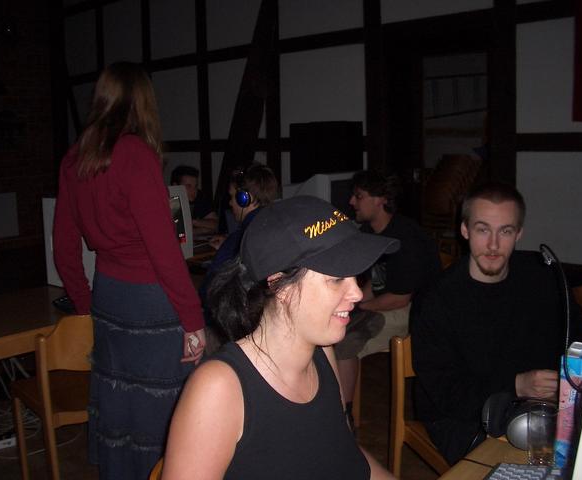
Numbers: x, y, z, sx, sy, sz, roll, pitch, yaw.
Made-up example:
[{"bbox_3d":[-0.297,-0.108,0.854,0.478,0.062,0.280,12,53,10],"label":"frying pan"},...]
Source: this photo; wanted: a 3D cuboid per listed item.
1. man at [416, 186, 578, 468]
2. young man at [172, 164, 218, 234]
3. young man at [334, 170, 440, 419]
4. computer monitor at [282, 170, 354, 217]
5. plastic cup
[{"bbox_3d":[0.649,0.484,1.853,0.540,1.270,0.720,-5,9,-25],"label":"man"},{"bbox_3d":[-0.586,0.178,4.099,0.520,1.270,0.720,-8,10,-37],"label":"young man"},{"bbox_3d":[0.446,0.289,3.240,0.680,1.260,0.480,-3,9,-11],"label":"young man"},{"bbox_3d":[0.162,-0.195,4.172,0.410,0.440,0.420,5,11,39],"label":"computer monitor"},{"bbox_3d":[0.529,0.401,1.355,0.063,0.124,0.063,-1,8,0],"label":"plastic cup"}]

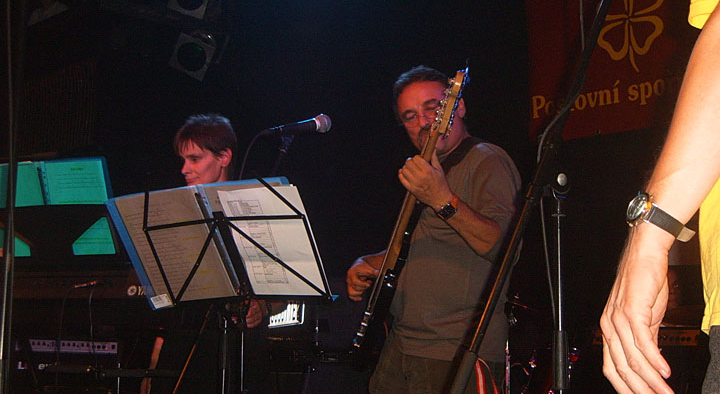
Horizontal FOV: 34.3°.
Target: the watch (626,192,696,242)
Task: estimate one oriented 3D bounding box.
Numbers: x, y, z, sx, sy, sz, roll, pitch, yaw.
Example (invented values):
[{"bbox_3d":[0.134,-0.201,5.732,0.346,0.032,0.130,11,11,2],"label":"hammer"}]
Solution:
[{"bbox_3d":[0.328,0.024,1.280,0.060,0.042,0.064,29,7,-15],"label":"watch"}]

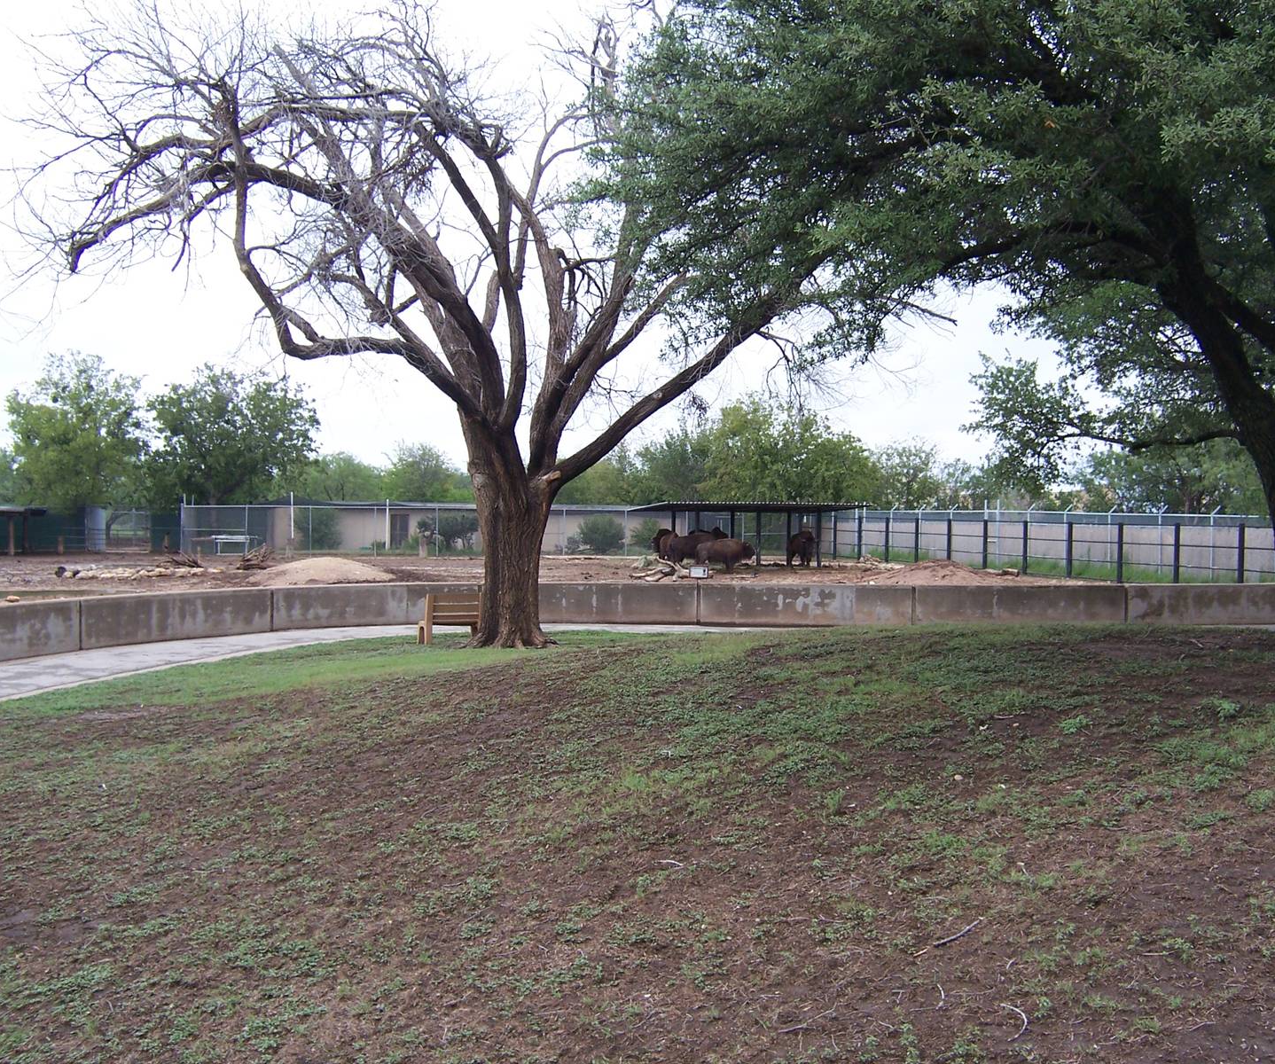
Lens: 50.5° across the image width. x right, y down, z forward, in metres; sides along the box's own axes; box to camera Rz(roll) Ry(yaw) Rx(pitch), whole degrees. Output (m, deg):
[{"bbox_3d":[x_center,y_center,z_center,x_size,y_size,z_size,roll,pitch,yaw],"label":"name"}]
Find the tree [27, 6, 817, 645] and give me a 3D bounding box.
[{"bbox_3d":[-3.450,-3.450,22.400,12.900,10.700,11.300,0,1,0],"label":"tree"}]

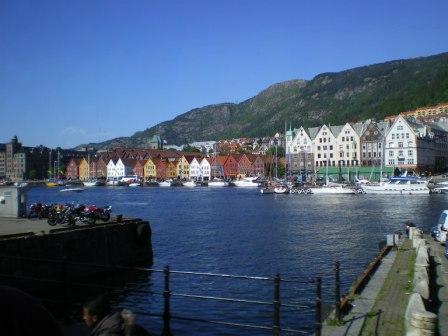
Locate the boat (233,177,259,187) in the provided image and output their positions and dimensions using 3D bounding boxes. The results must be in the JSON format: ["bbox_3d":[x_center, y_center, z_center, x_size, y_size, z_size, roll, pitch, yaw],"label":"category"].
[{"bbox_3d":[10.692,6.786,240.000,12.780,5.250,4.000,-1,-1,31],"label":"boat"}]

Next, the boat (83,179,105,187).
[{"bbox_3d":[-73.285,8.069,275.000,12.510,4.380,3.600,-1,-1,31],"label":"boat"}]

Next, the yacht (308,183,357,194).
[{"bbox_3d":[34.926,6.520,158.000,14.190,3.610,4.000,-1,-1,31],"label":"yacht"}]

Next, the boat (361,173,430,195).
[{"bbox_3d":[54.886,4.886,158.000,20.530,6.730,5.400,-1,-1,31],"label":"boat"}]

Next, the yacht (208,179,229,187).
[{"bbox_3d":[-3.007,7.189,245.000,9.130,4.410,3.200,-1,-1,31],"label":"yacht"}]

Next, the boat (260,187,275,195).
[{"bbox_3d":[15.000,7.100,162.000,6.000,2.800,2.600,-1,-1,31],"label":"boat"}]

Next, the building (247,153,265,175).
[{"bbox_3d":[17.300,-0.300,264.000,7.500,12.500,9.000,-1,-1,31],"label":"building"}]

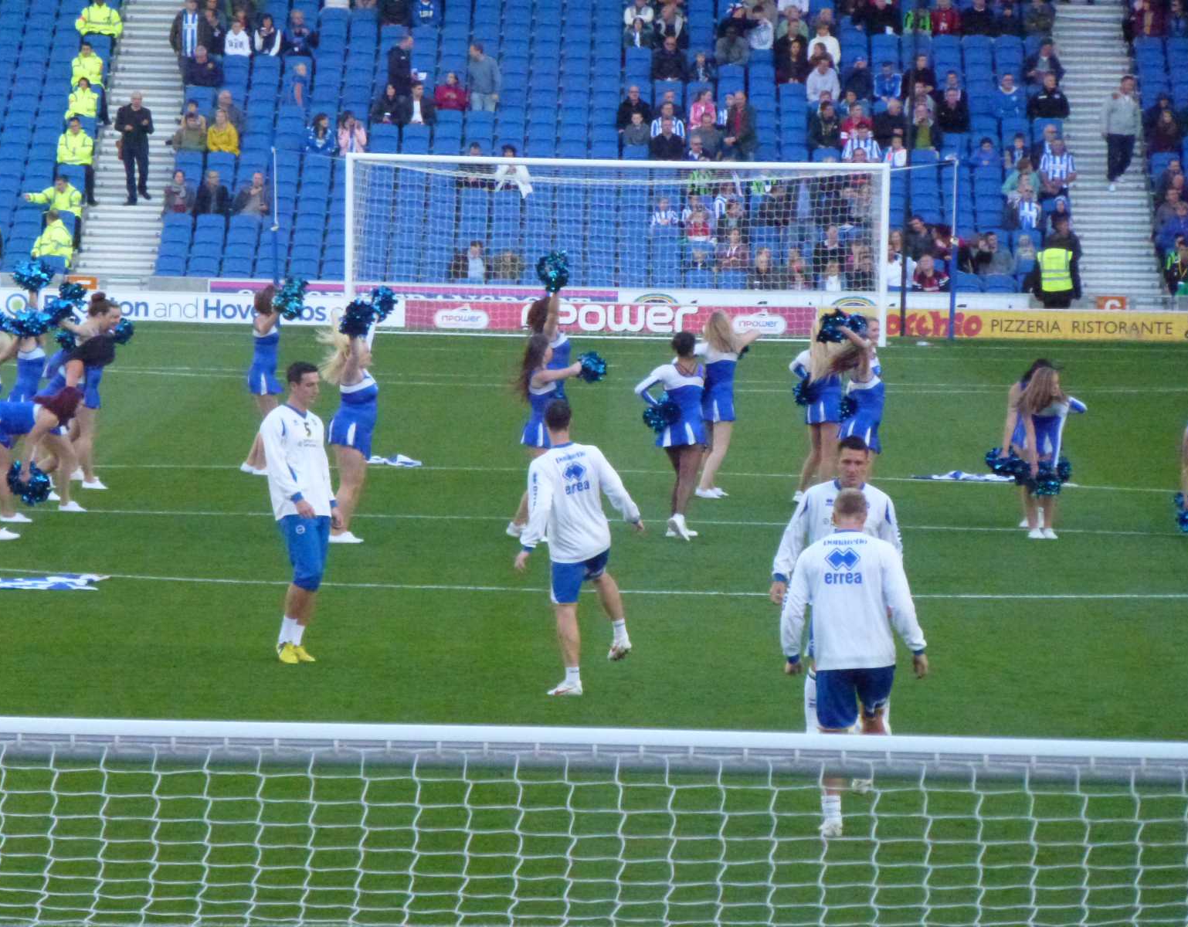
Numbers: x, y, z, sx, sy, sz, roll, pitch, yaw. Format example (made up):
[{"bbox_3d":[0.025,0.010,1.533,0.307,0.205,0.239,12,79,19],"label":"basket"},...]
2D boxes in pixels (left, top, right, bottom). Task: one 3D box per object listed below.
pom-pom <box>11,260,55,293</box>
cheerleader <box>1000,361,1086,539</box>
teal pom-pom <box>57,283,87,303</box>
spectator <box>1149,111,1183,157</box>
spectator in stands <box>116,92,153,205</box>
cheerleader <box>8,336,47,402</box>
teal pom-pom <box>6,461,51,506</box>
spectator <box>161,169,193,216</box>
[{"bbox_3d":[-4.653,-1.551,73.800,0.350,0.300,0.340,1,3,0],"label":"pom-pom"},{"bbox_3d":[3.623,-0.104,71.200,0.620,1.390,0.580,1,3,-8],"label":"cheerleader"},{"bbox_3d":[-4.457,-1.436,76.000,0.260,0.240,0.260,1,2,0],"label":"teal pom-pom"},{"bbox_3d":[9.040,-5.014,140.677,0.500,1.170,0.800,1,3,0],"label":"spectator"},{"bbox_3d":[-7.165,-4.915,138.600,0.570,1.770,0.420,1,2,0],"label":"spectator in stands"},{"bbox_3d":[-4.676,-0.568,73.400,0.450,1.720,0.480,-1,3,-35],"label":"cheerleader"},{"bbox_3d":[-4.464,0.160,70.200,0.350,0.350,0.330,1,3,0],"label":"teal pom-pom"},{"bbox_3d":[-6.447,-3.909,137.326,0.520,1.220,0.720,1,3,-5],"label":"spectator"}]

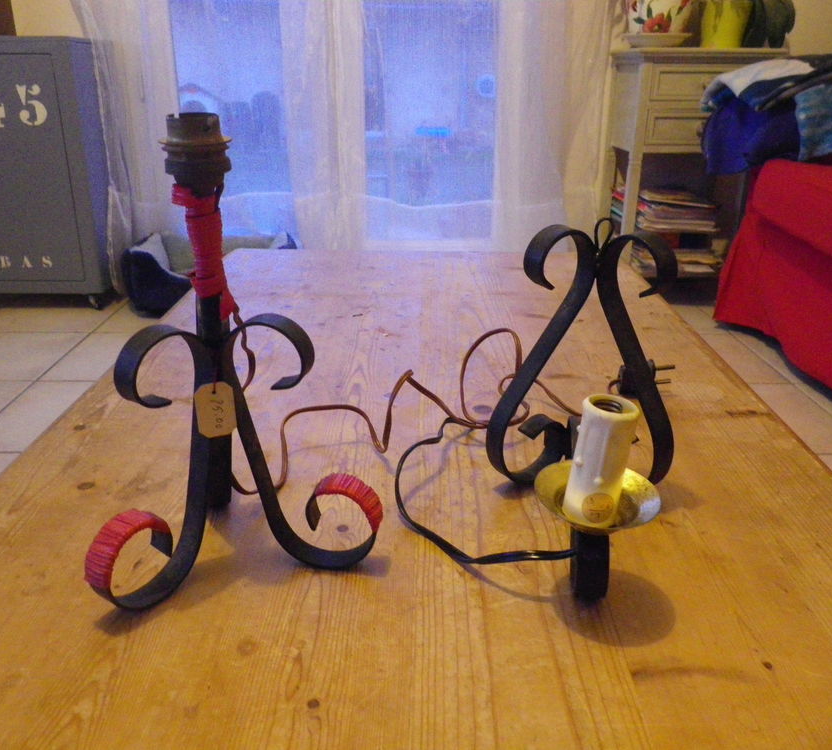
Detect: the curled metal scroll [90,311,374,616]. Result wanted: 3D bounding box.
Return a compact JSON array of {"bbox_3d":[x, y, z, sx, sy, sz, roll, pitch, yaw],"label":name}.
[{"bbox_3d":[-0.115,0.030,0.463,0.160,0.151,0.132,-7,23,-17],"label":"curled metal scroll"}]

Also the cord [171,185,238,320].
[{"bbox_3d":[-0.107,-0.062,0.412,0.028,0.067,0.023,0,22,-1],"label":"cord"}]

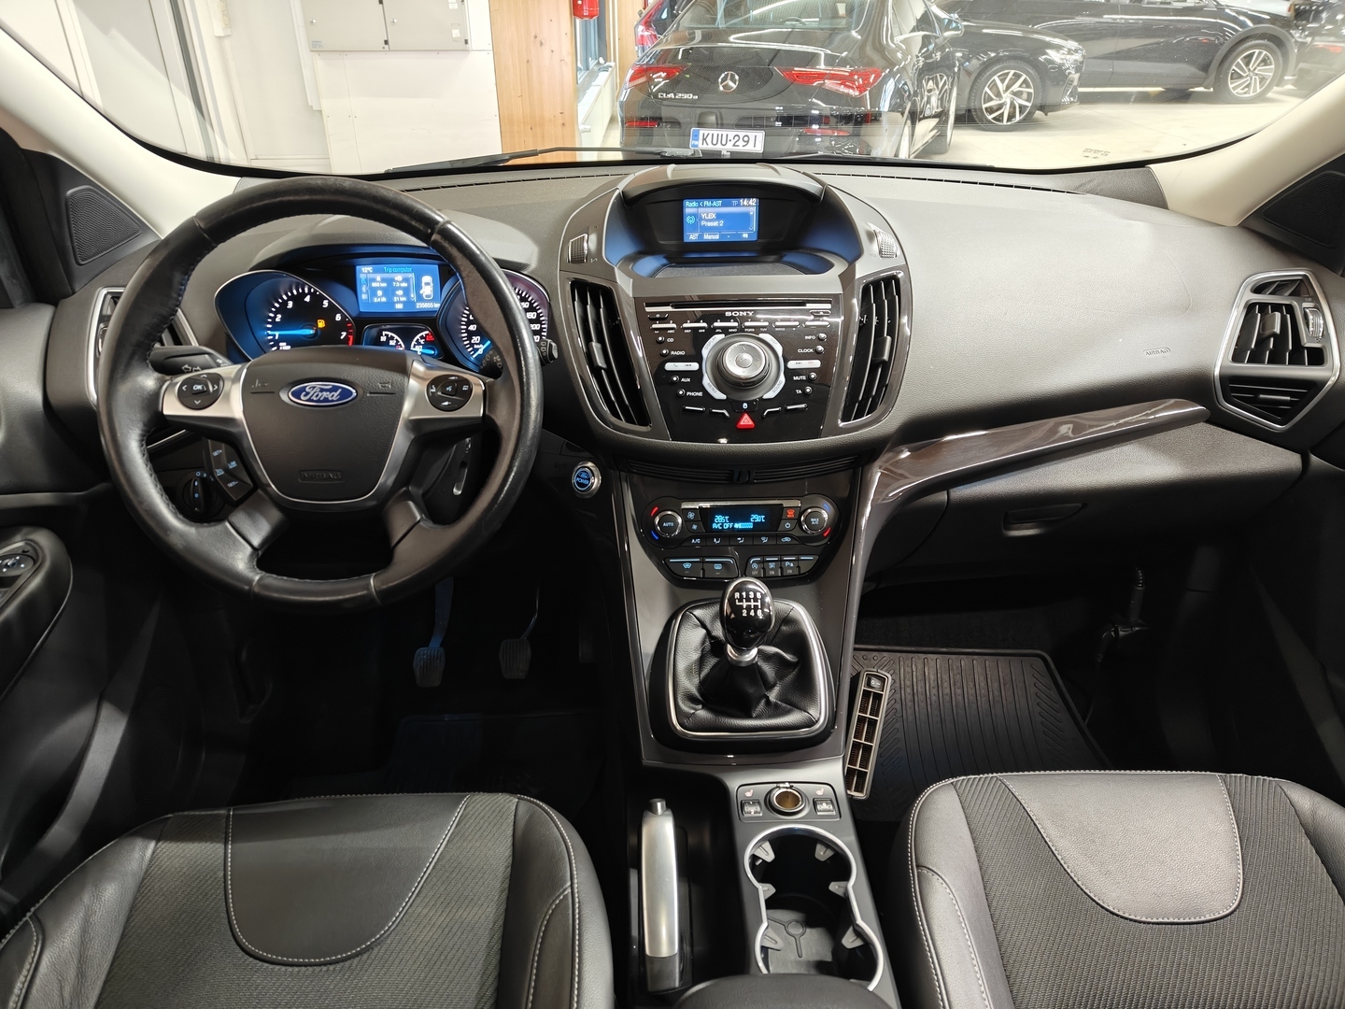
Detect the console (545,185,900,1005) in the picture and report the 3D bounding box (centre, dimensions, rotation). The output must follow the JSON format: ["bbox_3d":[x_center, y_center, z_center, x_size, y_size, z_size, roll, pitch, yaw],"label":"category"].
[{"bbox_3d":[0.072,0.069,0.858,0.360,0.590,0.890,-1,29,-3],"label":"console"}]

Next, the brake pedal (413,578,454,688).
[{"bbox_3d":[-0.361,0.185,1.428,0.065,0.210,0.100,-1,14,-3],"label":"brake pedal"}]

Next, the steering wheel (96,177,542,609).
[{"bbox_3d":[-0.302,-0.096,0.832,0.375,0.375,0.095,-1,5,-3],"label":"steering wheel"}]

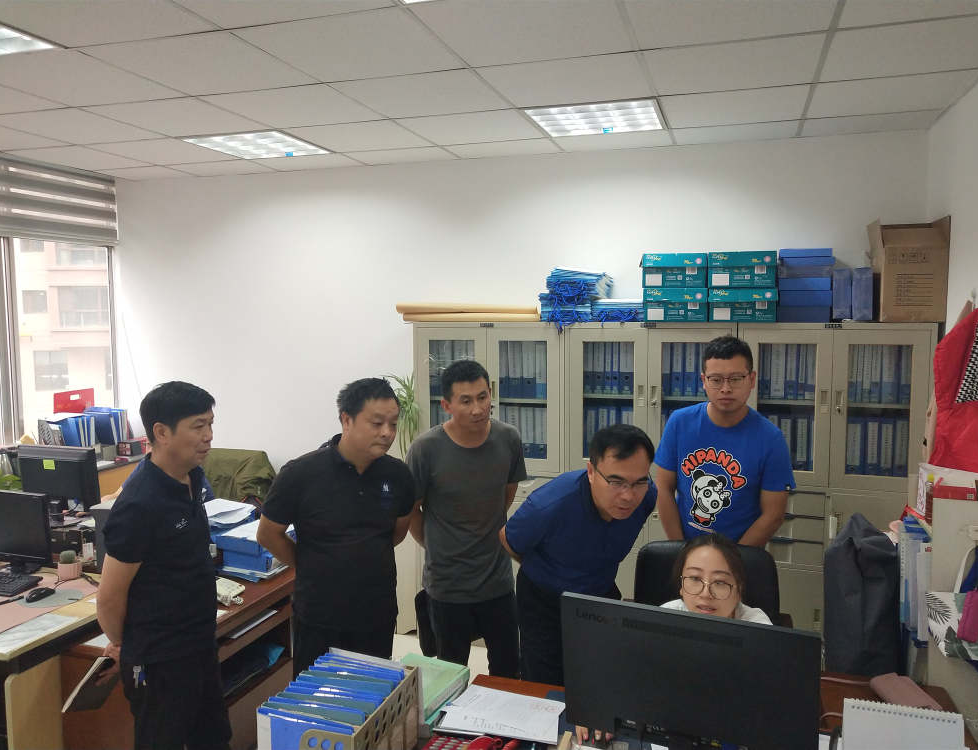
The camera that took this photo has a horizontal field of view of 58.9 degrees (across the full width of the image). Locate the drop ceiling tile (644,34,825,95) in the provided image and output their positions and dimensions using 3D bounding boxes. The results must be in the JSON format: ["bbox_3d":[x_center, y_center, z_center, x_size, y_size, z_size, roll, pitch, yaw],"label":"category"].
[{"bbox_3d":[0.872,-1.105,3.092,0.590,0.020,0.590,1,3,19],"label":"drop ceiling tile"}]

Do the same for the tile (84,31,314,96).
[{"bbox_3d":[-1.021,-1.131,3.157,0.600,0.020,0.618,1,3,18],"label":"tile"}]

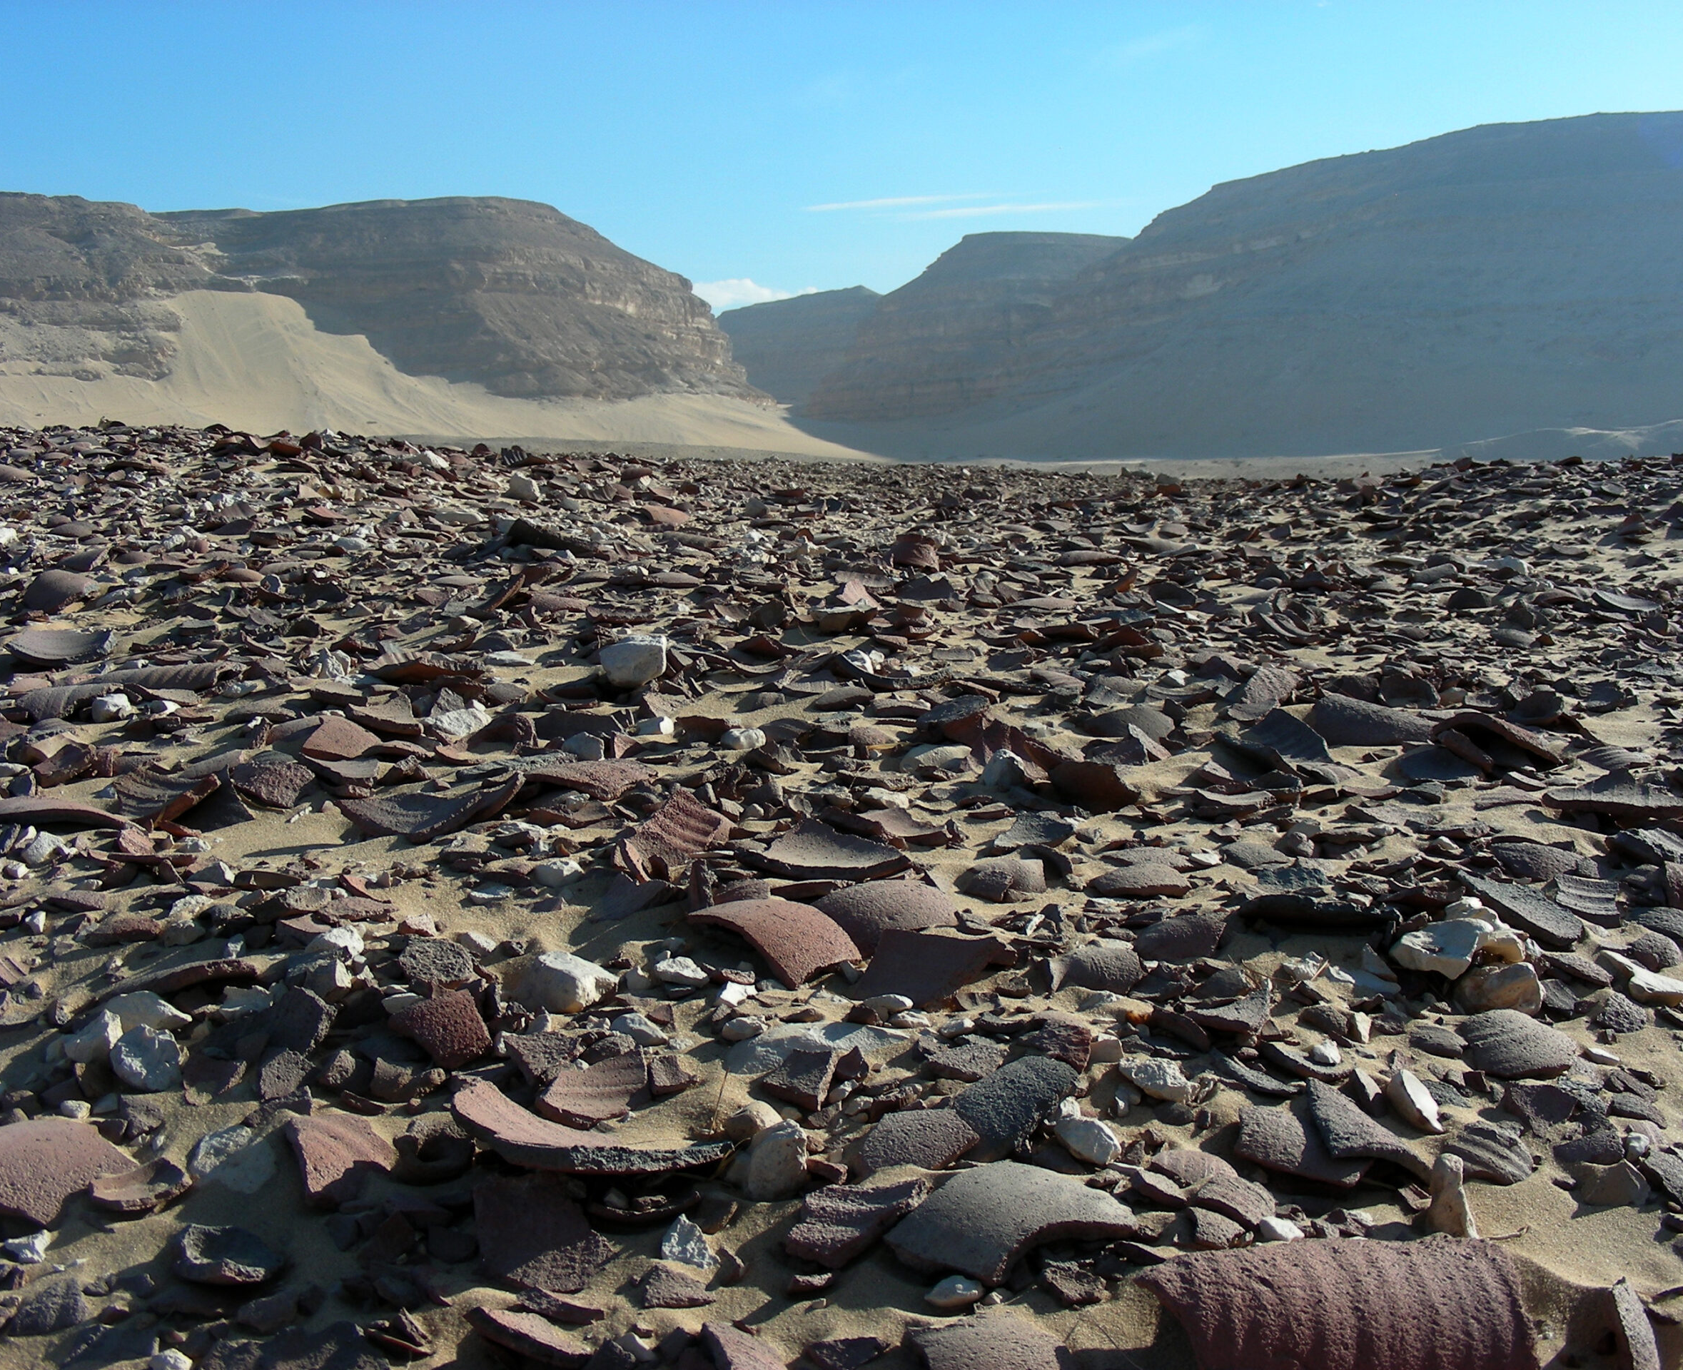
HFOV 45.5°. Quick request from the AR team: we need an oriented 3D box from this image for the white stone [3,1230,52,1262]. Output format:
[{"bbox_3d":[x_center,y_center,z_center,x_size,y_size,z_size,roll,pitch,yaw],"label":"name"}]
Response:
[{"bbox_3d":[-0.483,0.334,1.191,0.025,0.017,0.018,0,7,0],"label":"white stone"}]

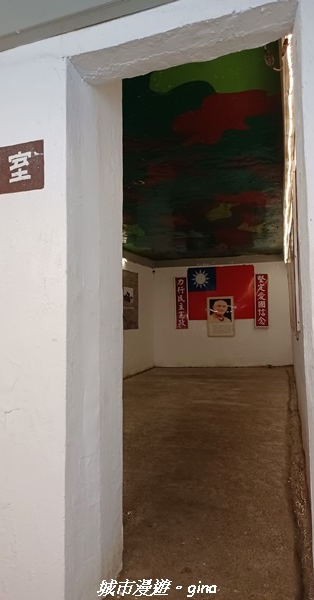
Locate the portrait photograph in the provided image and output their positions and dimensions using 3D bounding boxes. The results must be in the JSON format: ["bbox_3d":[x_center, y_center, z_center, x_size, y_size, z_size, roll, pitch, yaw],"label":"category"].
[{"bbox_3d":[1.498,0.400,10.143,0.621,0.930,0.030,-2,-3,15],"label":"portrait photograph"}]

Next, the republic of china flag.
[{"bbox_3d":[1.503,-0.157,10.196,1.534,1.239,0.020,-2,-3,15],"label":"republic of china flag"}]

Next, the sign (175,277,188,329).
[{"bbox_3d":[0.594,0.081,10.413,0.287,1.242,0.030,-2,-3,15],"label":"sign"}]

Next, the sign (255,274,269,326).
[{"bbox_3d":[2.405,0.023,9.928,0.275,1.223,0.030,-2,-3,15],"label":"sign"}]

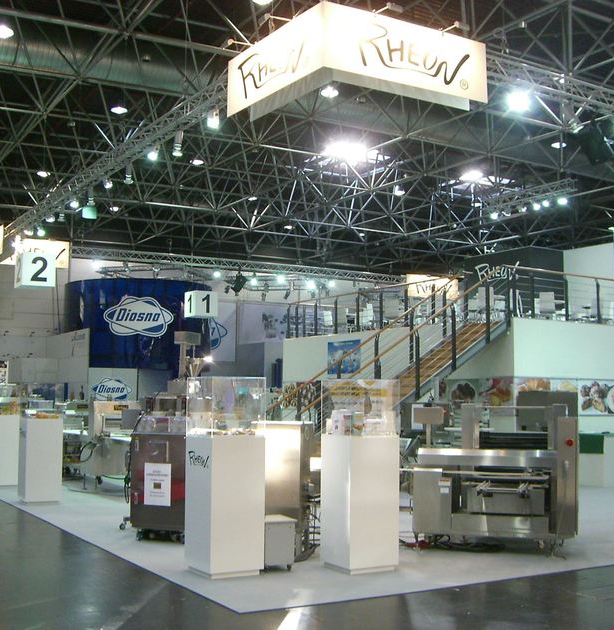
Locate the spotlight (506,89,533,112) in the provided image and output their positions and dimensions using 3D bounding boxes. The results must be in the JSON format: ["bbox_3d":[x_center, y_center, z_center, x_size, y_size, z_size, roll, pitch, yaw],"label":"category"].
[{"bbox_3d":[2.317,-2.355,10.100,0.260,0.240,0.260,-1,-5,13],"label":"spotlight"}]

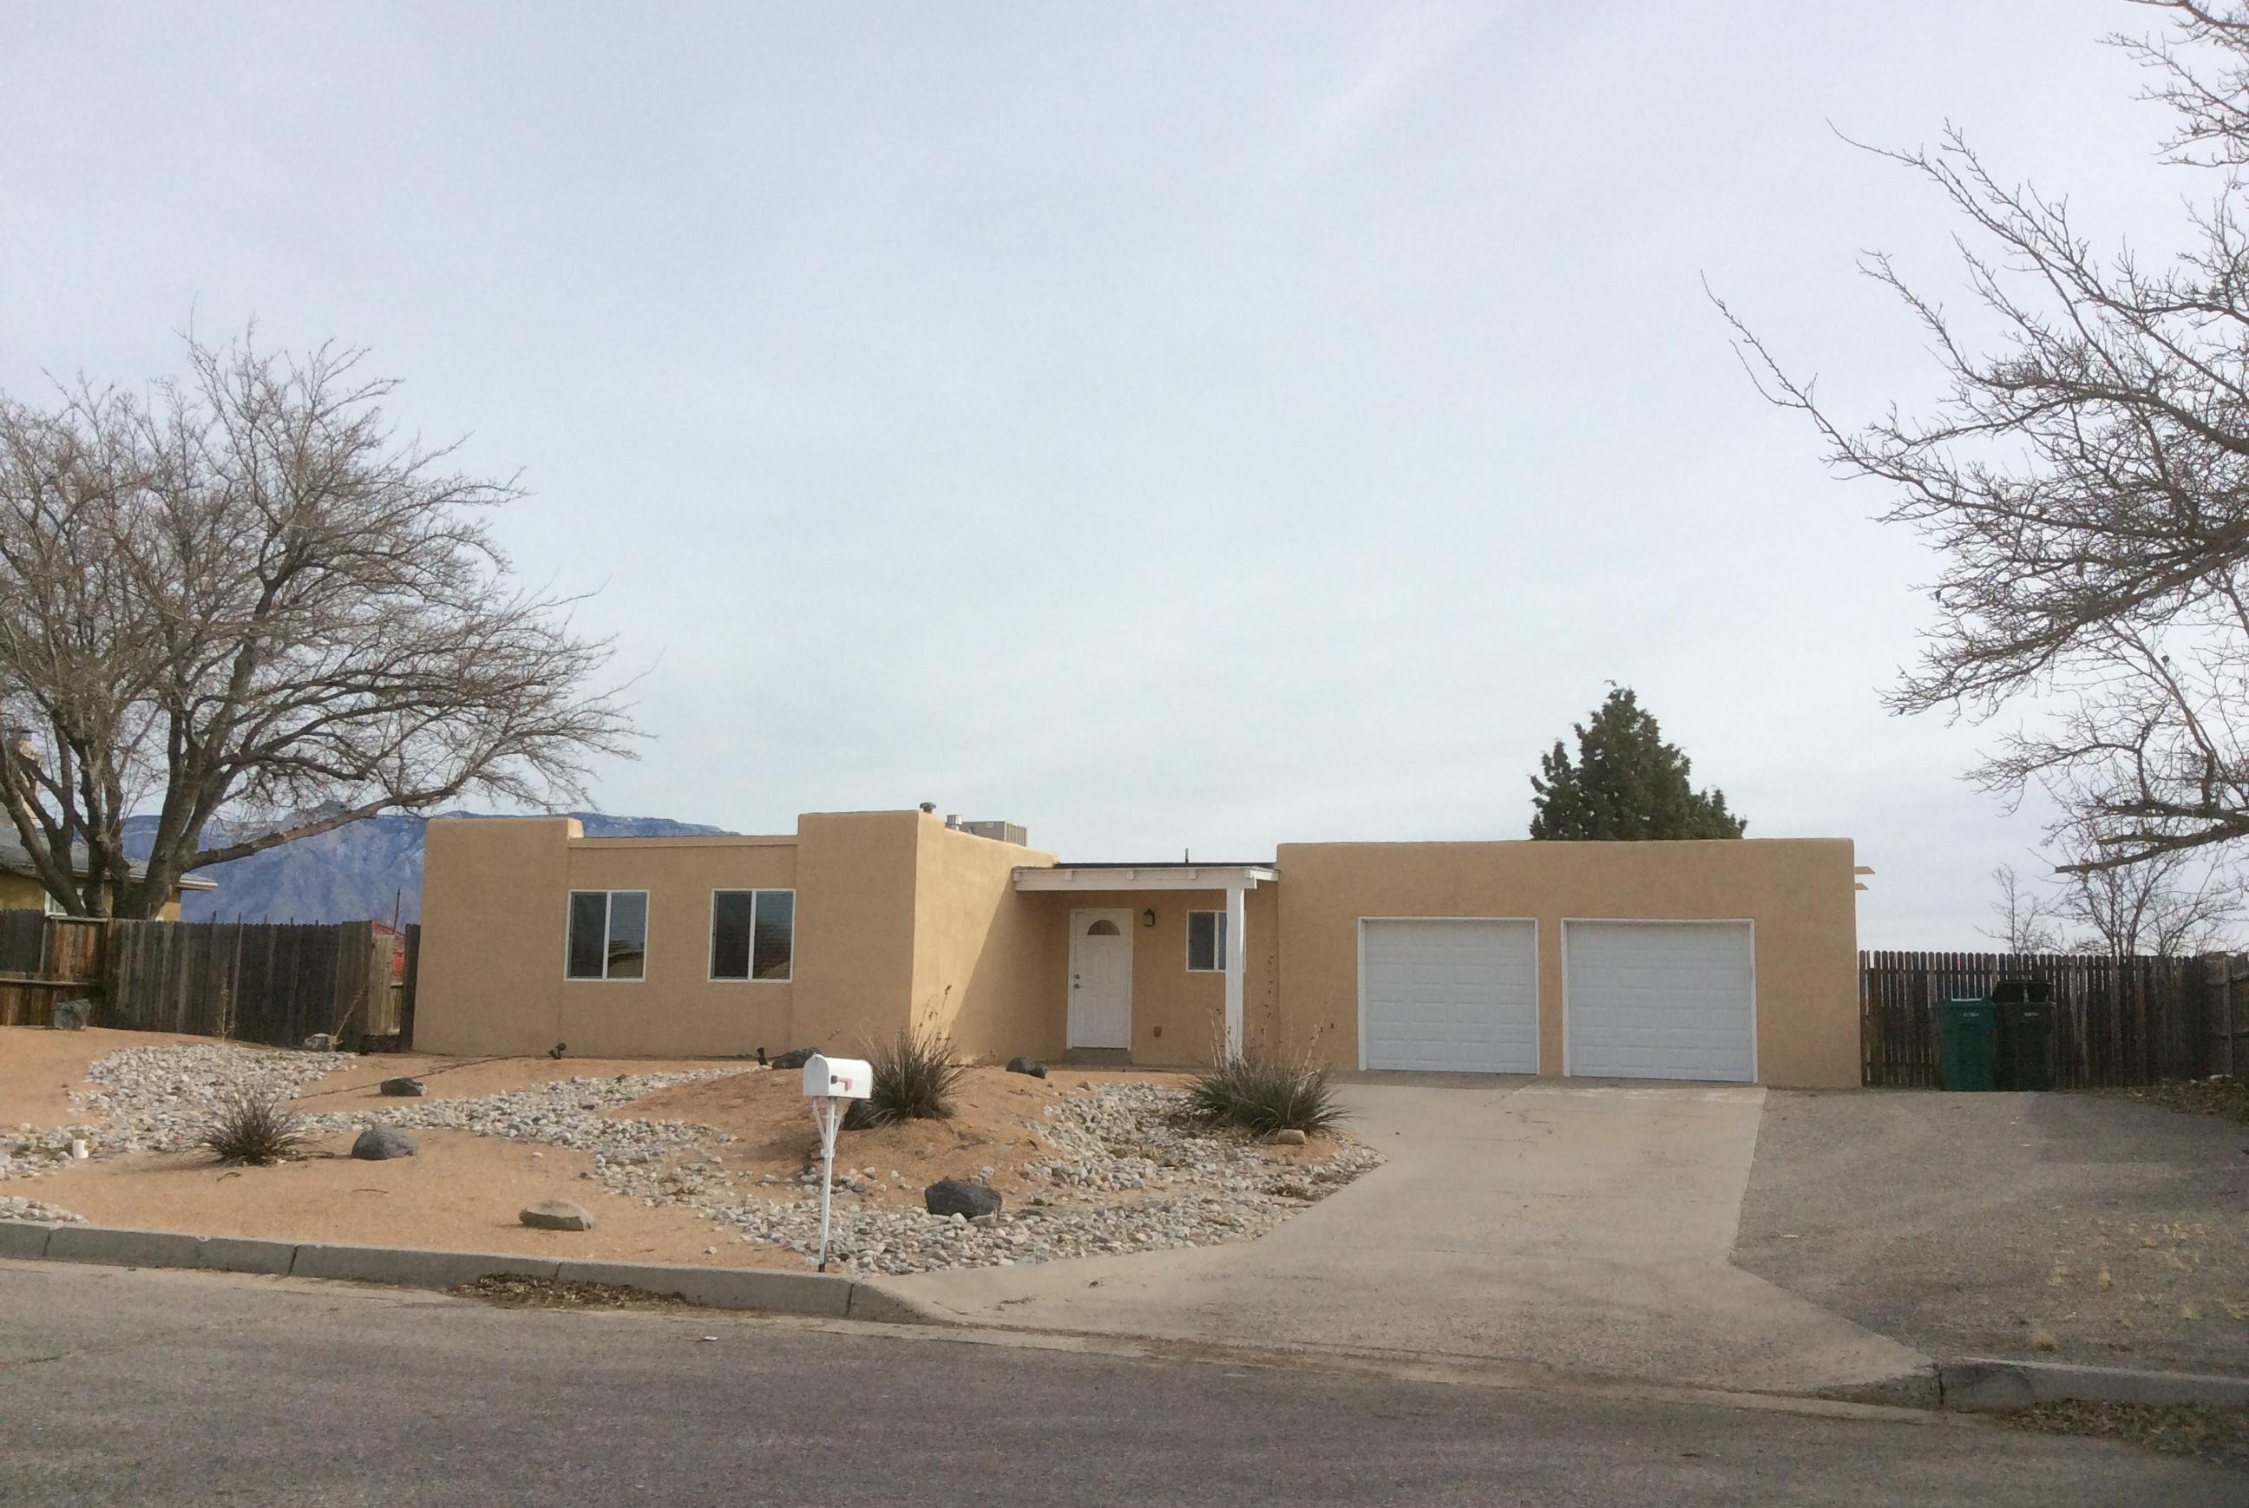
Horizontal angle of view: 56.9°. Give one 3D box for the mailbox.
[{"bbox_3d":[-1.690,1.913,12.250,0.175,0.228,0.490,-3,-10,22],"label":"mailbox"}]

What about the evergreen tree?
[{"bbox_3d":[10.639,2.381,43.053,5.000,7.730,5.000,1,-7,0],"label":"evergreen tree"}]

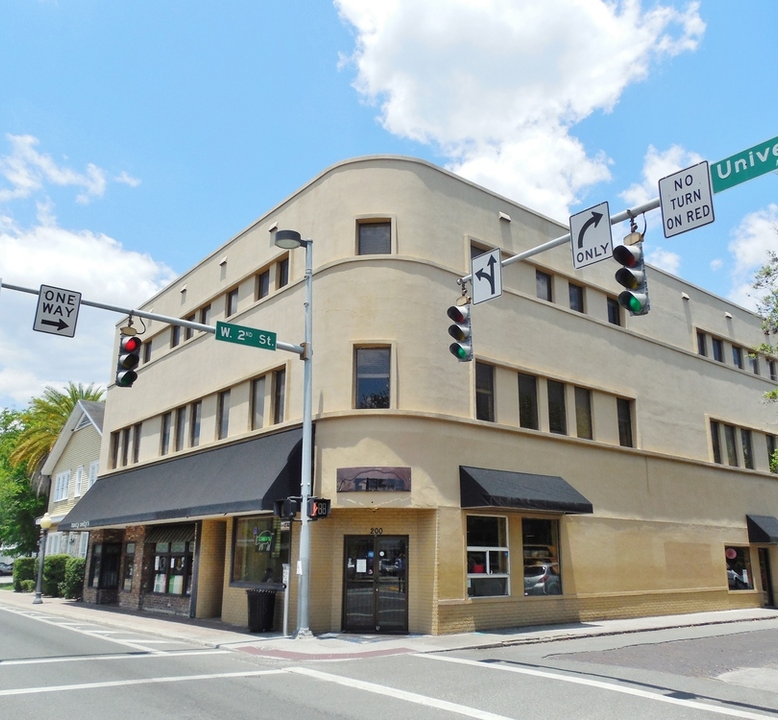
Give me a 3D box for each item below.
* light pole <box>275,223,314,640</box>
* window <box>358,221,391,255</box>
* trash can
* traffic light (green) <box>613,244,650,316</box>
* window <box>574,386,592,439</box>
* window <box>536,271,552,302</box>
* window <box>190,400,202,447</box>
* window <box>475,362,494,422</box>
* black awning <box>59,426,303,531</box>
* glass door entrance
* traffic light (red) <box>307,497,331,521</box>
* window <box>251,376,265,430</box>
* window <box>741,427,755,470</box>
[{"bbox_3d":[-2.197,1.369,16.019,1.350,9.440,0.640,13,-20,-37],"label":"light pole"},{"bbox_3d":[-0.365,-3.221,18.466,0.880,0.942,0.140,-2,-16,6],"label":"window"},{"bbox_3d":[-2.979,5.847,16.219,0.720,0.930,0.720,0,-16,0],"label":"trash can"},{"bbox_3d":[3.560,-1.185,10.170,0.380,1.050,0.350,13,-20,-36],"label":"traffic light (green)"},{"bbox_3d":[6.043,1.652,21.477,0.803,1.607,0.140,13,-20,-36],"label":"window"},{"bbox_3d":[4.668,-2.218,20.714,0.780,0.920,0.120,13,-20,-37],"label":"window"},{"bbox_3d":[-6.207,2.042,22.415,0.120,1.505,0.833,13,-20,-37],"label":"window"},{"bbox_3d":[2.631,0.873,18.893,0.722,1.619,0.140,13,-20,-36],"label":"window"},{"bbox_3d":[-7.590,4.206,22.415,1.254,2.127,16.902,13,-20,-37],"label":"black awning"},{"bbox_3d":[-0.318,5.181,16.107,1.525,2.157,0.100,-1,-16,6],"label":"glass door entrance"},{"bbox_3d":[-1.581,3.389,15.768,0.451,0.451,0.281,13,-20,-37],"label":"traffic light (red)"},{"bbox_3d":[-3.723,1.261,19.800,0.150,1.500,0.830,13,-20,-37],"label":"window"},{"bbox_3d":[13.852,3.456,26.742,0.863,1.505,0.120,13,-20,-37],"label":"window"}]

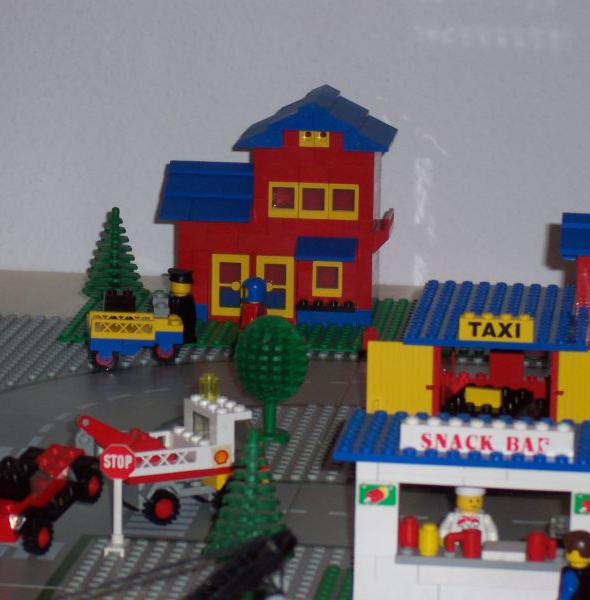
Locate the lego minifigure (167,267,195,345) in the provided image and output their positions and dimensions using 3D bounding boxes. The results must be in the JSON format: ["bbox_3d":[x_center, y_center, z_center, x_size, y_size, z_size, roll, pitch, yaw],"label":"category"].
[{"bbox_3d":[-0.059,0.002,1.731,0.017,0.040,0.011,7,13,27],"label":"lego minifigure"}]

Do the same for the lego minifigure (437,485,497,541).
[{"bbox_3d":[0.067,0.089,1.288,0.022,0.044,0.012,0,11,-3],"label":"lego minifigure"}]

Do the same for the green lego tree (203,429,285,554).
[{"bbox_3d":[-0.017,0.081,1.281,0.036,0.064,0.036,2,11,6],"label":"green lego tree"}]

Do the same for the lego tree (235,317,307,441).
[{"bbox_3d":[-0.011,0.035,1.529,0.034,0.058,0.034,2,11,6],"label":"lego tree"}]

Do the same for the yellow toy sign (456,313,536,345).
[{"bbox_3d":[0.088,0.012,1.444,0.032,0.011,0.008,2,11,6],"label":"yellow toy sign"}]

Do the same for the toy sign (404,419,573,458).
[{"bbox_3d":[0.072,0.051,1.237,0.064,0.011,0.008,2,11,6],"label":"toy sign"}]

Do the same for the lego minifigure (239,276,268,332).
[{"bbox_3d":[-0.021,0.007,1.713,0.011,0.039,0.016,5,12,17],"label":"lego minifigure"}]

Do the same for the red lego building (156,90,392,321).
[{"bbox_3d":[-0.007,-0.051,1.803,0.120,0.121,0.080,2,11,6],"label":"red lego building"}]

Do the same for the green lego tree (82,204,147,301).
[{"bbox_3d":[-0.095,-0.017,1.760,0.036,0.064,0.036,2,11,6],"label":"green lego tree"}]

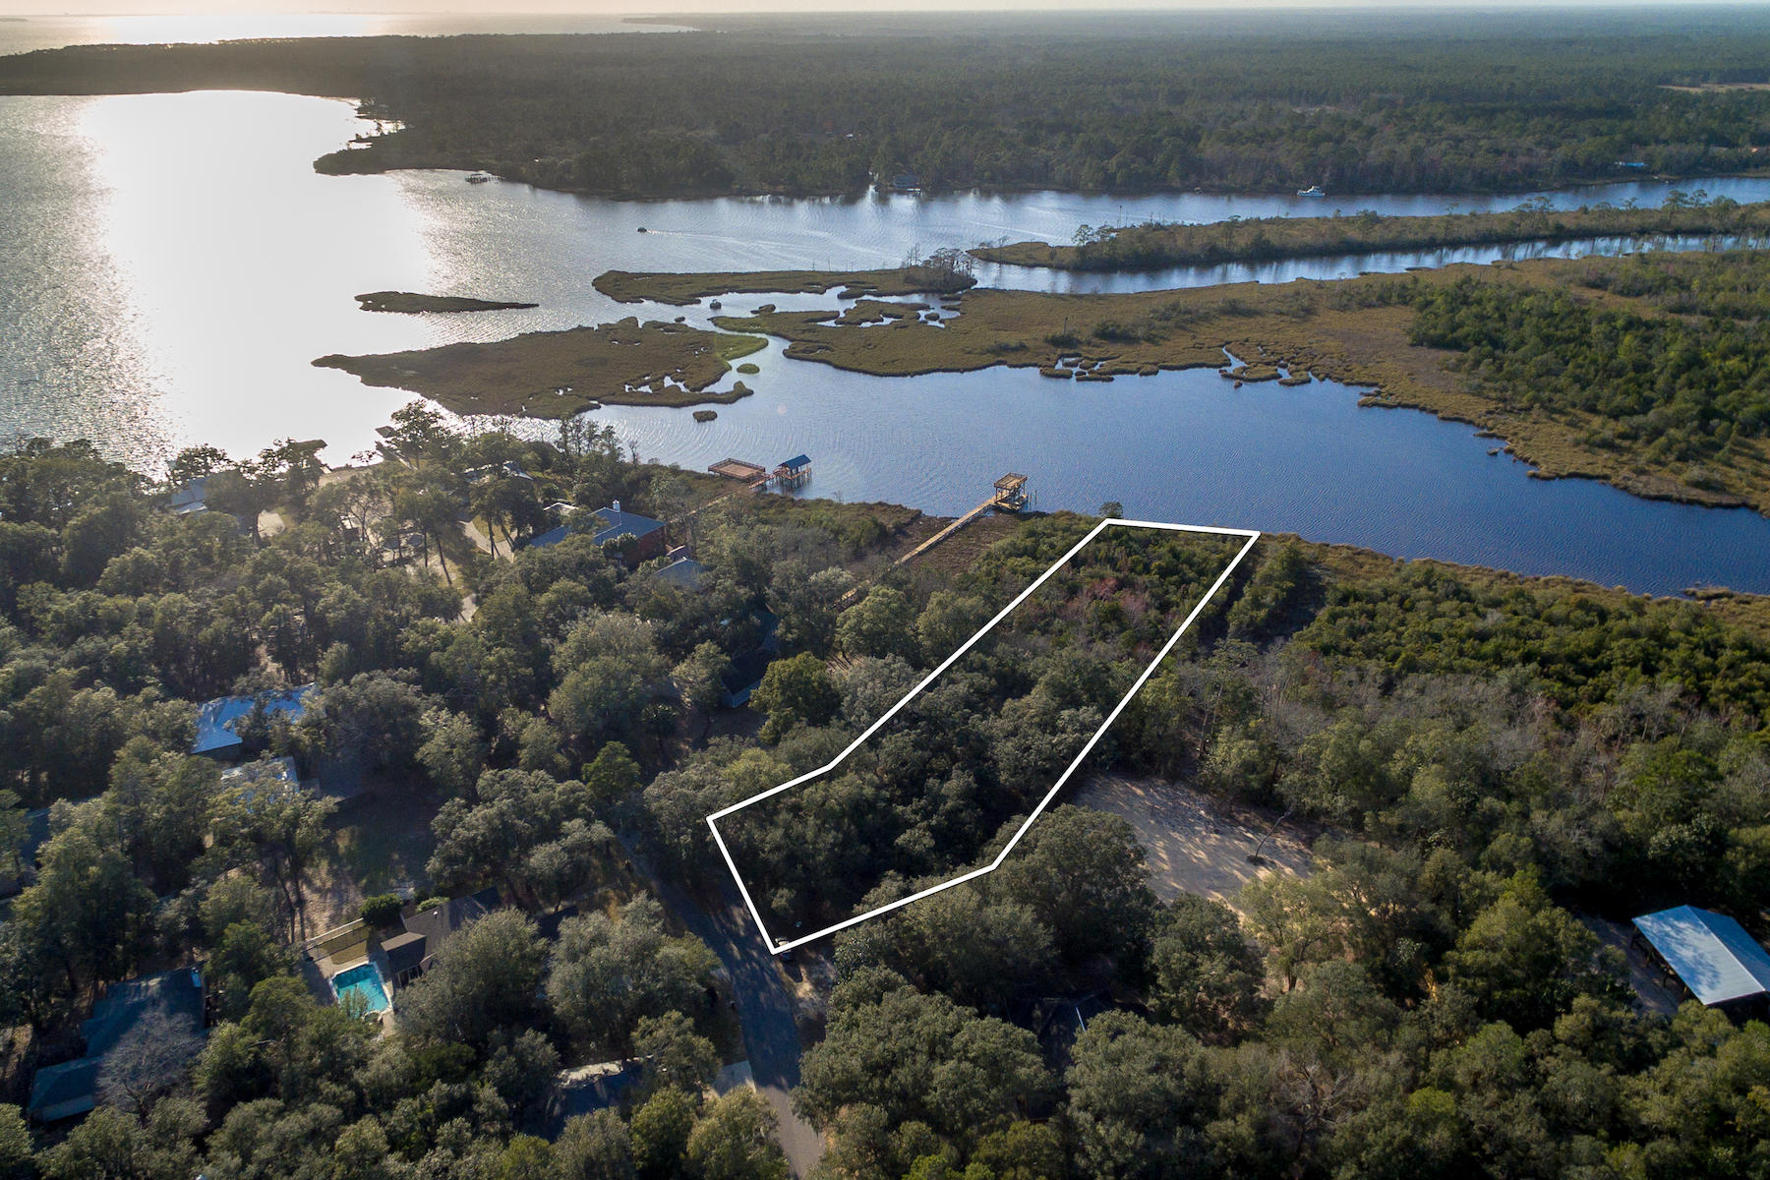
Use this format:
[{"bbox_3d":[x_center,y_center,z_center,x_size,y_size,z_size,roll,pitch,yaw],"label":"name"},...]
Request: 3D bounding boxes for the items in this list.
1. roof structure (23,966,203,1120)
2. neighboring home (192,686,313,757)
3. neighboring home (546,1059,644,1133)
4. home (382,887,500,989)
[{"bbox_3d":[-95.680,56.900,124.730,18.180,5.500,16.220,-13,33,-20],"label":"roof structure"},{"bbox_3d":[-115.260,22.800,181.660,19.660,6.000,14.250,-12,33,-19],"label":"neighboring home"},{"bbox_3d":[-33.350,61.100,117.550,13.270,5.000,9.340,-7,31,-11],"label":"neighboring home"},{"bbox_3d":[-61.260,48.660,138.700,17.200,5.000,12.780,-16,34,-24],"label":"home"}]

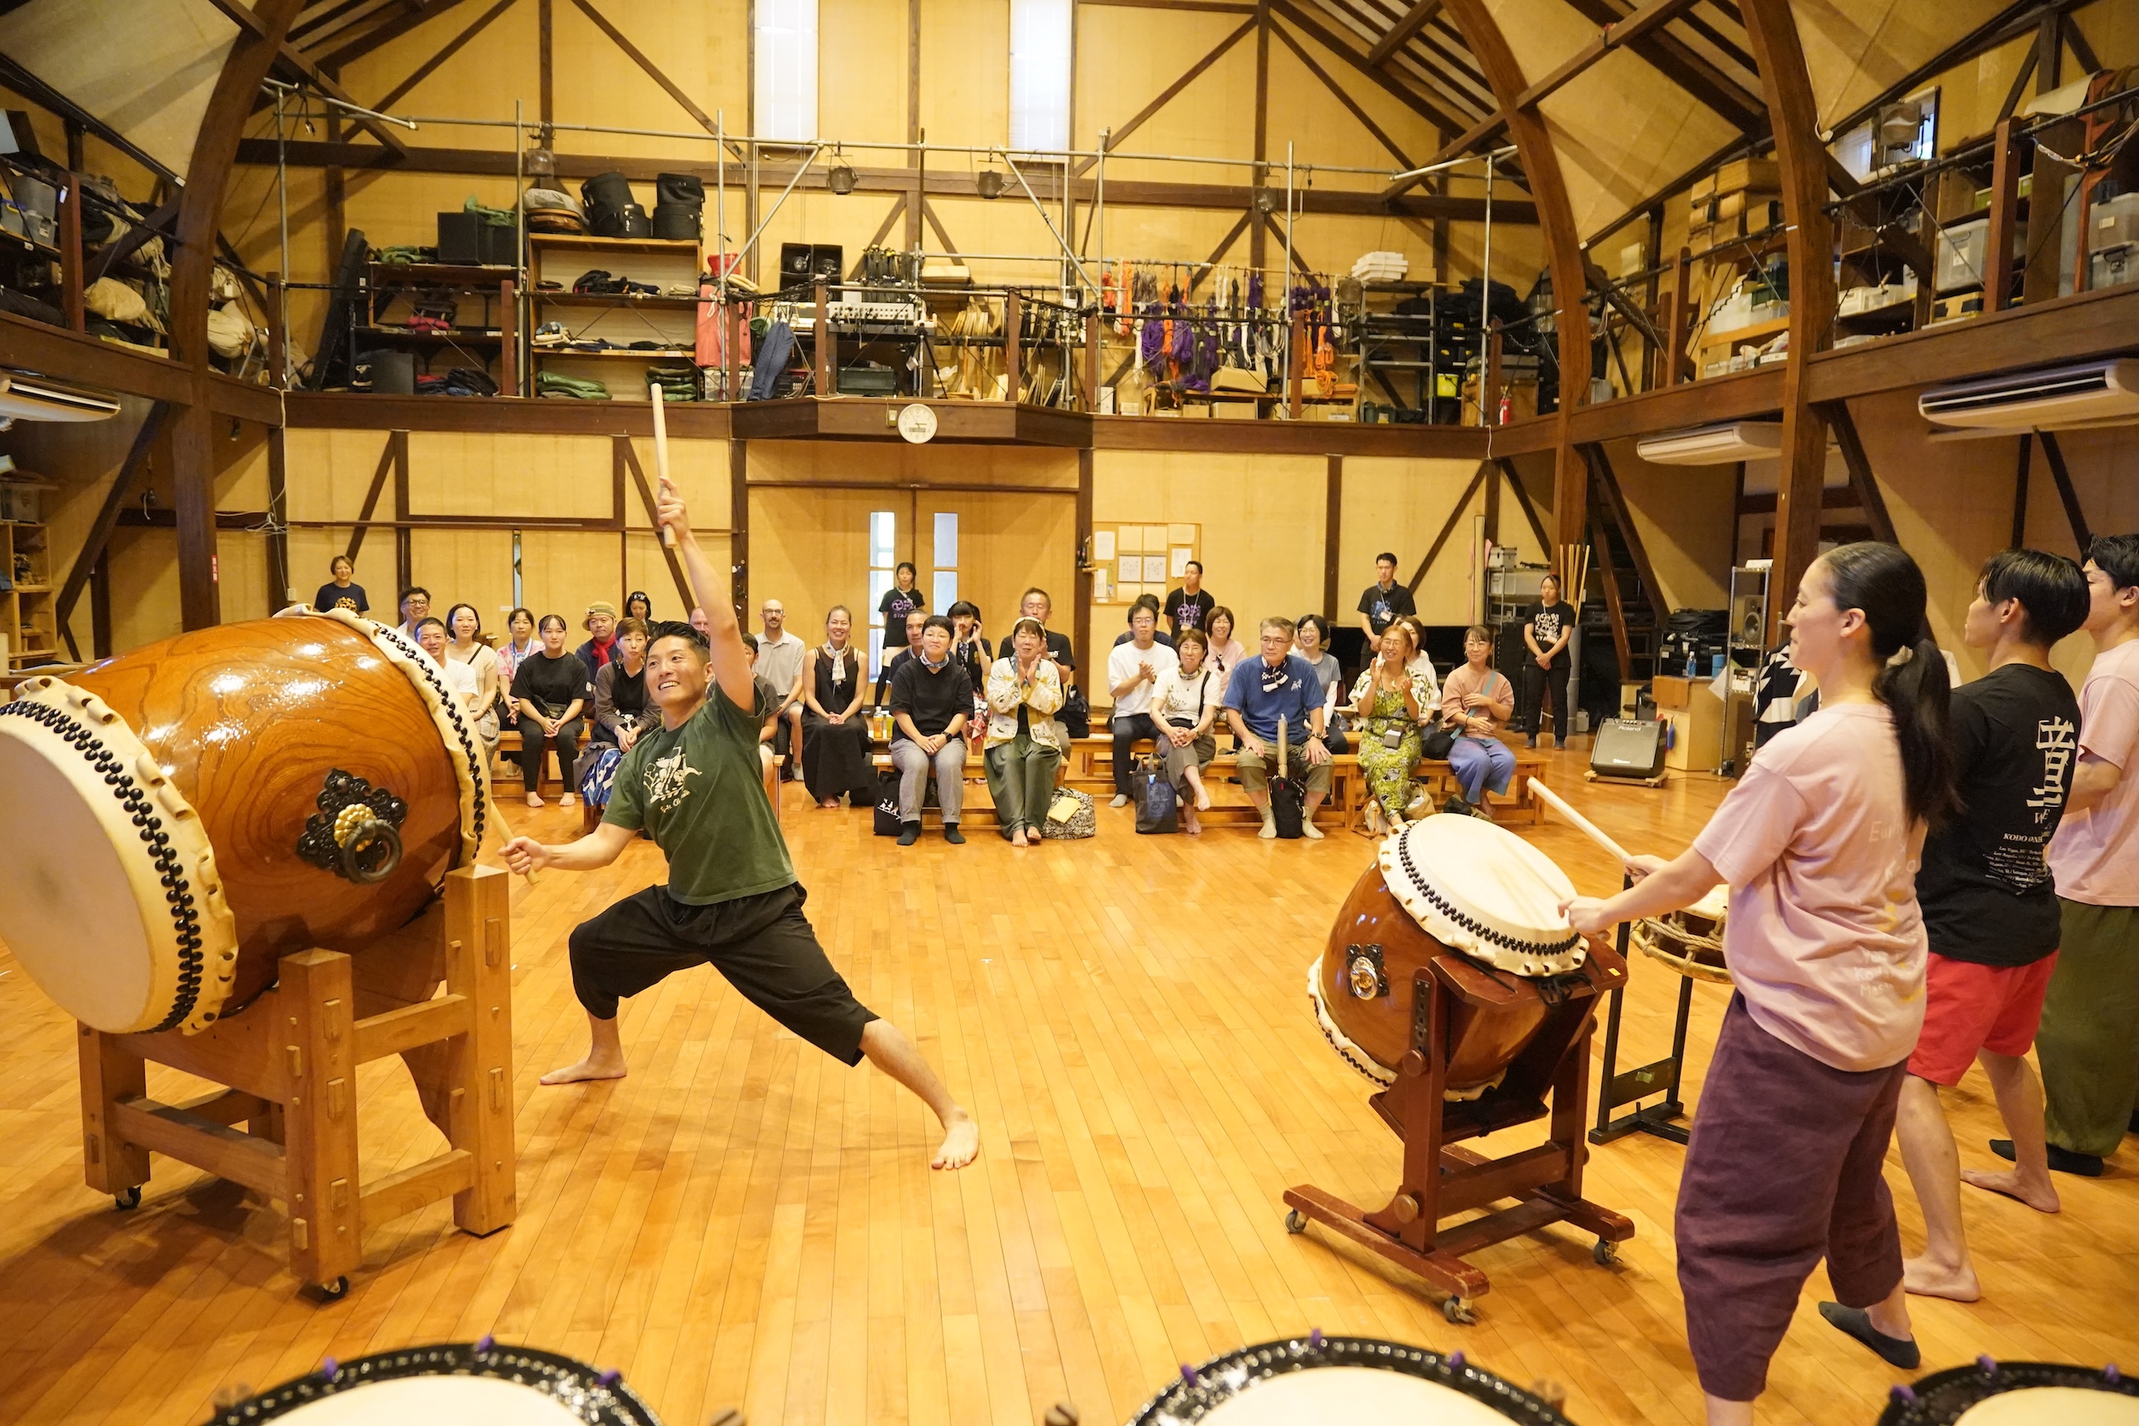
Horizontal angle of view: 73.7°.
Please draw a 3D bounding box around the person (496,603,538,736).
[{"bbox_3d":[-4.053,-0.134,10.491,0.480,1.249,0.750,-1,6,-18],"label":"person"}]

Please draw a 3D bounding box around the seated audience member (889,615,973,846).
[{"bbox_3d":[-0.801,0.074,8.512,0.500,1.270,0.800,0,6,-6],"label":"seated audience member"}]

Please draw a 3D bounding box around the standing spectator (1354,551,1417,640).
[{"bbox_3d":[2.793,-0.503,12.502,0.520,1.750,0.300,3,6,16],"label":"standing spectator"}]

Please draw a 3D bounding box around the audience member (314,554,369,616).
[{"bbox_3d":[-6.491,-0.612,12.814,0.470,1.580,0.300,-2,6,-27],"label":"audience member"}]

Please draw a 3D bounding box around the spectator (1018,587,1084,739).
[{"bbox_3d":[-0.227,-0.124,9.898,0.560,1.471,0.800,0,6,-11],"label":"spectator"}]

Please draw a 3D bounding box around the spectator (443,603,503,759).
[{"bbox_3d":[-3.988,-0.064,9.492,0.500,1.310,0.780,-1,6,-18],"label":"spectator"}]

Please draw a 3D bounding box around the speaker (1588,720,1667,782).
[{"bbox_3d":[4.360,0.260,11.080,0.460,0.440,0.370,4,6,31],"label":"speaker"}]

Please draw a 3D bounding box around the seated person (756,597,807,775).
[{"bbox_3d":[-2.187,-0.183,10.720,0.480,1.290,0.780,0,6,-8],"label":"seated person"}]

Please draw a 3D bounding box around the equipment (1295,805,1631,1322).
[{"bbox_3d":[0.904,0.758,3.370,0.580,1.050,0.690,-3,7,-35],"label":"equipment"}]

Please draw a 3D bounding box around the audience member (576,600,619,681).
[{"bbox_3d":[-3.448,-0.165,10.442,0.500,1.270,0.700,-1,6,-14],"label":"audience member"}]

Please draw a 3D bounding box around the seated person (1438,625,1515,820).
[{"bbox_3d":[2.679,0.077,9.200,0.500,1.240,0.720,0,6,-5],"label":"seated person"}]

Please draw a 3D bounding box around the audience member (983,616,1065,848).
[{"bbox_3d":[-0.267,0.079,8.368,0.470,1.266,0.700,1,6,-5],"label":"audience member"}]

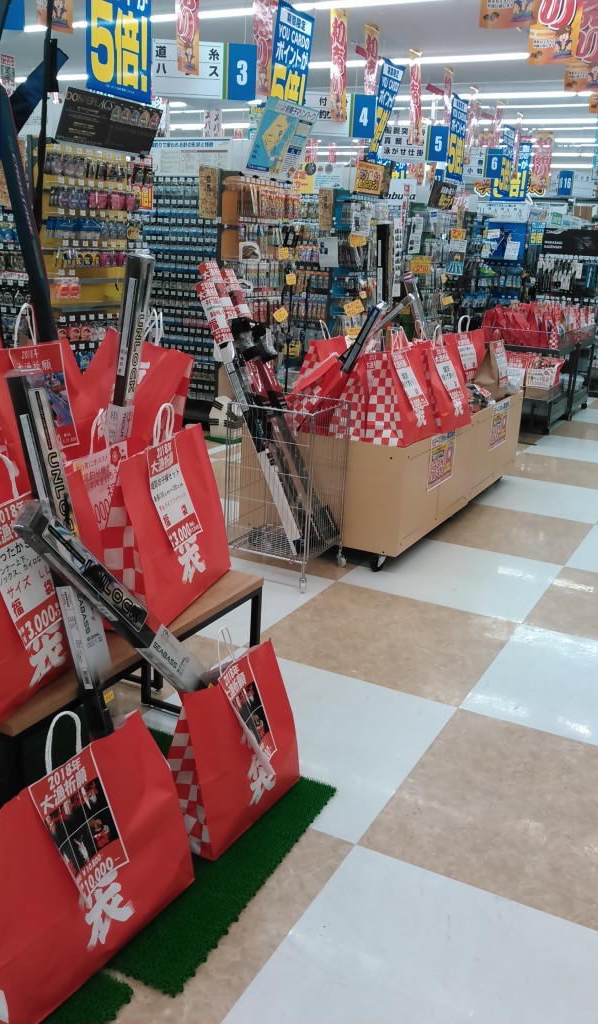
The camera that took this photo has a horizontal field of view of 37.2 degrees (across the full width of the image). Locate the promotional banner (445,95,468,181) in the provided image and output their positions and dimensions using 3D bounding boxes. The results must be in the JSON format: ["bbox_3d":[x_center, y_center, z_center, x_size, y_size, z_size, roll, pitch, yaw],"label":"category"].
[{"bbox_3d":[2.176,-5.099,12.160,0.020,1.050,0.690,11,18,26],"label":"promotional banner"}]

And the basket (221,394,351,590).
[{"bbox_3d":[-0.054,-0.118,4.355,0.450,0.856,0.430,11,18,26],"label":"basket"}]

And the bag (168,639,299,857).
[{"bbox_3d":[-0.188,0.596,2.466,0.210,0.510,0.440,12,19,28],"label":"bag"}]

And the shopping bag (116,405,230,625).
[{"bbox_3d":[-0.384,-0.021,2.579,0.210,0.550,0.540,7,17,16],"label":"shopping bag"}]

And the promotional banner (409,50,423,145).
[{"bbox_3d":[1.465,-5.137,11.085,0.040,1.030,0.400,11,18,26],"label":"promotional banner"}]

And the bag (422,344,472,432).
[{"bbox_3d":[0.773,-0.712,4.790,0.200,0.500,0.430,12,19,30],"label":"bag"}]

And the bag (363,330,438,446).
[{"bbox_3d":[0.539,-0.632,4.430,0.200,0.530,0.460,12,19,28],"label":"bag"}]

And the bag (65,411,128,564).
[{"bbox_3d":[-0.581,-0.015,2.544,0.190,0.540,0.530,5,17,9],"label":"bag"}]

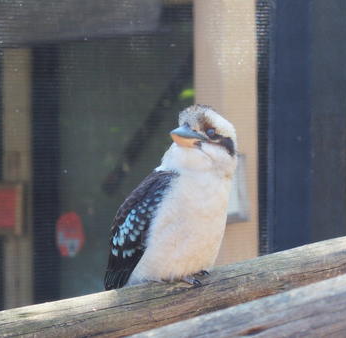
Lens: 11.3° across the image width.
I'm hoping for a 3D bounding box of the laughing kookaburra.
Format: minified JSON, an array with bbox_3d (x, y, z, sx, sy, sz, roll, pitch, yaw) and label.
[{"bbox_3d":[-0.006,0.051,2.780,0.135,0.305,0.210,-2,3,-42],"label":"laughing kookaburra"}]

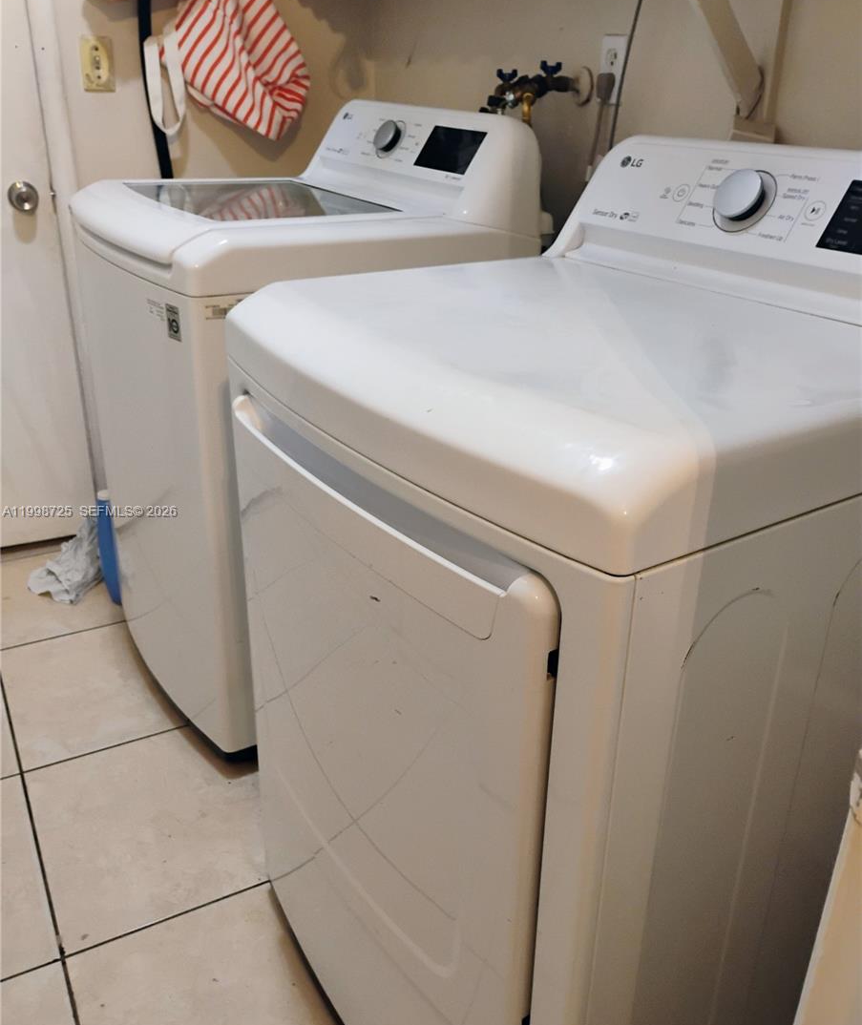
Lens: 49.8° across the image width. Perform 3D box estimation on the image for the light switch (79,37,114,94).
[{"bbox_3d":[-0.784,-1.053,2.180,0.071,0.115,0.010,-14,29,-29],"label":"light switch"}]

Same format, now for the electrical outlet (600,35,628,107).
[{"bbox_3d":[0.331,-0.811,1.700,0.010,0.115,0.071,-14,29,-29],"label":"electrical outlet"}]

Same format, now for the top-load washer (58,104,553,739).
[{"bbox_3d":[-0.279,-0.214,1.911,0.700,1.130,0.690,-14,29,-29],"label":"top-load washer"}]

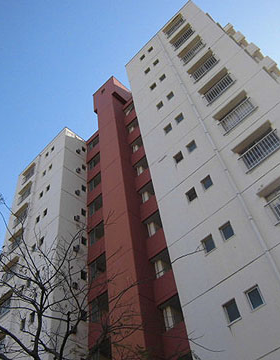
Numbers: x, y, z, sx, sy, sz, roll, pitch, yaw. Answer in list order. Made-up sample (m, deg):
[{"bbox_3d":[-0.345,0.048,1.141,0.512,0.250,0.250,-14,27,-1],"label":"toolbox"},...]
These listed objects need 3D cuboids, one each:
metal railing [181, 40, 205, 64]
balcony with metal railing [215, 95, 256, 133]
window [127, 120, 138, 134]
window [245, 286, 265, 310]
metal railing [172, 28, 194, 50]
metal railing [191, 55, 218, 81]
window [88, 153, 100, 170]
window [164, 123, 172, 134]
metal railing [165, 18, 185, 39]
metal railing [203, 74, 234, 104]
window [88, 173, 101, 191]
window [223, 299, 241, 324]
[{"bbox_3d":[3.351,-8.002,22.651,0.120,0.911,1.829,35,-64,-30],"label":"metal railing"},{"bbox_3d":[4.359,-2.748,15.963,0.384,0.931,1.843,34,-64,-30],"label":"balcony with metal railing"},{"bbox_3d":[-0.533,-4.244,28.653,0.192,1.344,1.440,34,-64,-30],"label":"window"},{"bbox_3d":[3.486,3.590,10.936,0.120,0.674,0.493,35,-64,-30],"label":"window"},{"bbox_3d":[3.025,-9.728,24.831,0.250,0.911,1.829,35,-64,-30],"label":"metal railing"},{"bbox_3d":[3.678,-6.276,20.470,0.120,0.911,1.829,35,-64,-30],"label":"metal railing"},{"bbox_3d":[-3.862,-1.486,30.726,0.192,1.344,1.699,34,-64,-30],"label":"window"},{"bbox_3d":[1.577,-2.783,19.987,0.120,0.674,0.493,35,-64,-30],"label":"window"},{"bbox_3d":[2.698,-11.454,27.012,0.250,0.911,1.829,35,-64,-30],"label":"metal railing"},{"bbox_3d":[4.031,-4.470,18.139,0.384,0.931,1.824,34,-64,-30],"label":"metal railing"},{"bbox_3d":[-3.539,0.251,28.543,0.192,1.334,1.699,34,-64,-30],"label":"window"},{"bbox_3d":[2.885,4.122,11.196,0.134,0.682,0.499,34,-64,-30],"label":"window"}]

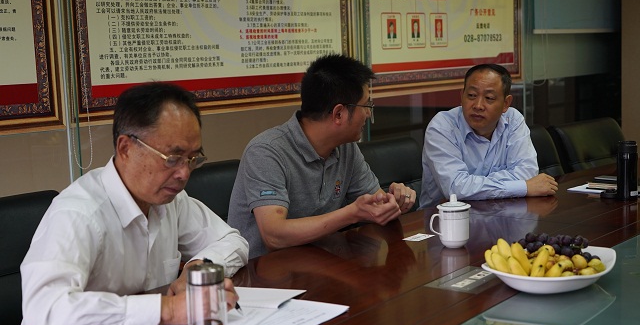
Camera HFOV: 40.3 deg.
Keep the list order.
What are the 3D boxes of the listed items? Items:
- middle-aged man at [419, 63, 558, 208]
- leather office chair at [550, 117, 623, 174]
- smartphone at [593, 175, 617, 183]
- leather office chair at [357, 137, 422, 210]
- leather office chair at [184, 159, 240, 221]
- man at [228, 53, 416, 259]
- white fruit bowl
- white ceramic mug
[{"bbox_3d":[0.594,0.220,3.179,0.540,1.150,0.600,-4,7,-14],"label":"middle-aged man"},{"bbox_3d":[1.369,0.286,3.865,0.580,0.930,0.620,-6,8,-32],"label":"leather office chair"},{"bbox_3d":[1.111,0.065,3.259,0.145,0.010,0.075,3,9,40],"label":"smartphone"},{"bbox_3d":[0.391,0.382,3.379,0.600,0.930,0.620,-8,8,-38],"label":"leather office chair"},{"bbox_3d":[-0.161,0.470,2.812,0.600,0.930,0.620,-8,9,-41],"label":"leather office chair"},{"bbox_3d":[-0.023,0.298,2.551,0.600,1.200,0.570,3,8,37],"label":"man"},{"bbox_3d":[0.491,0.228,1.856,0.250,0.062,0.245,3,8,37],"label":"white fruit bowl"},{"bbox_3d":[0.332,0.149,2.246,0.110,0.138,0.090,-2,7,0],"label":"white ceramic mug"}]

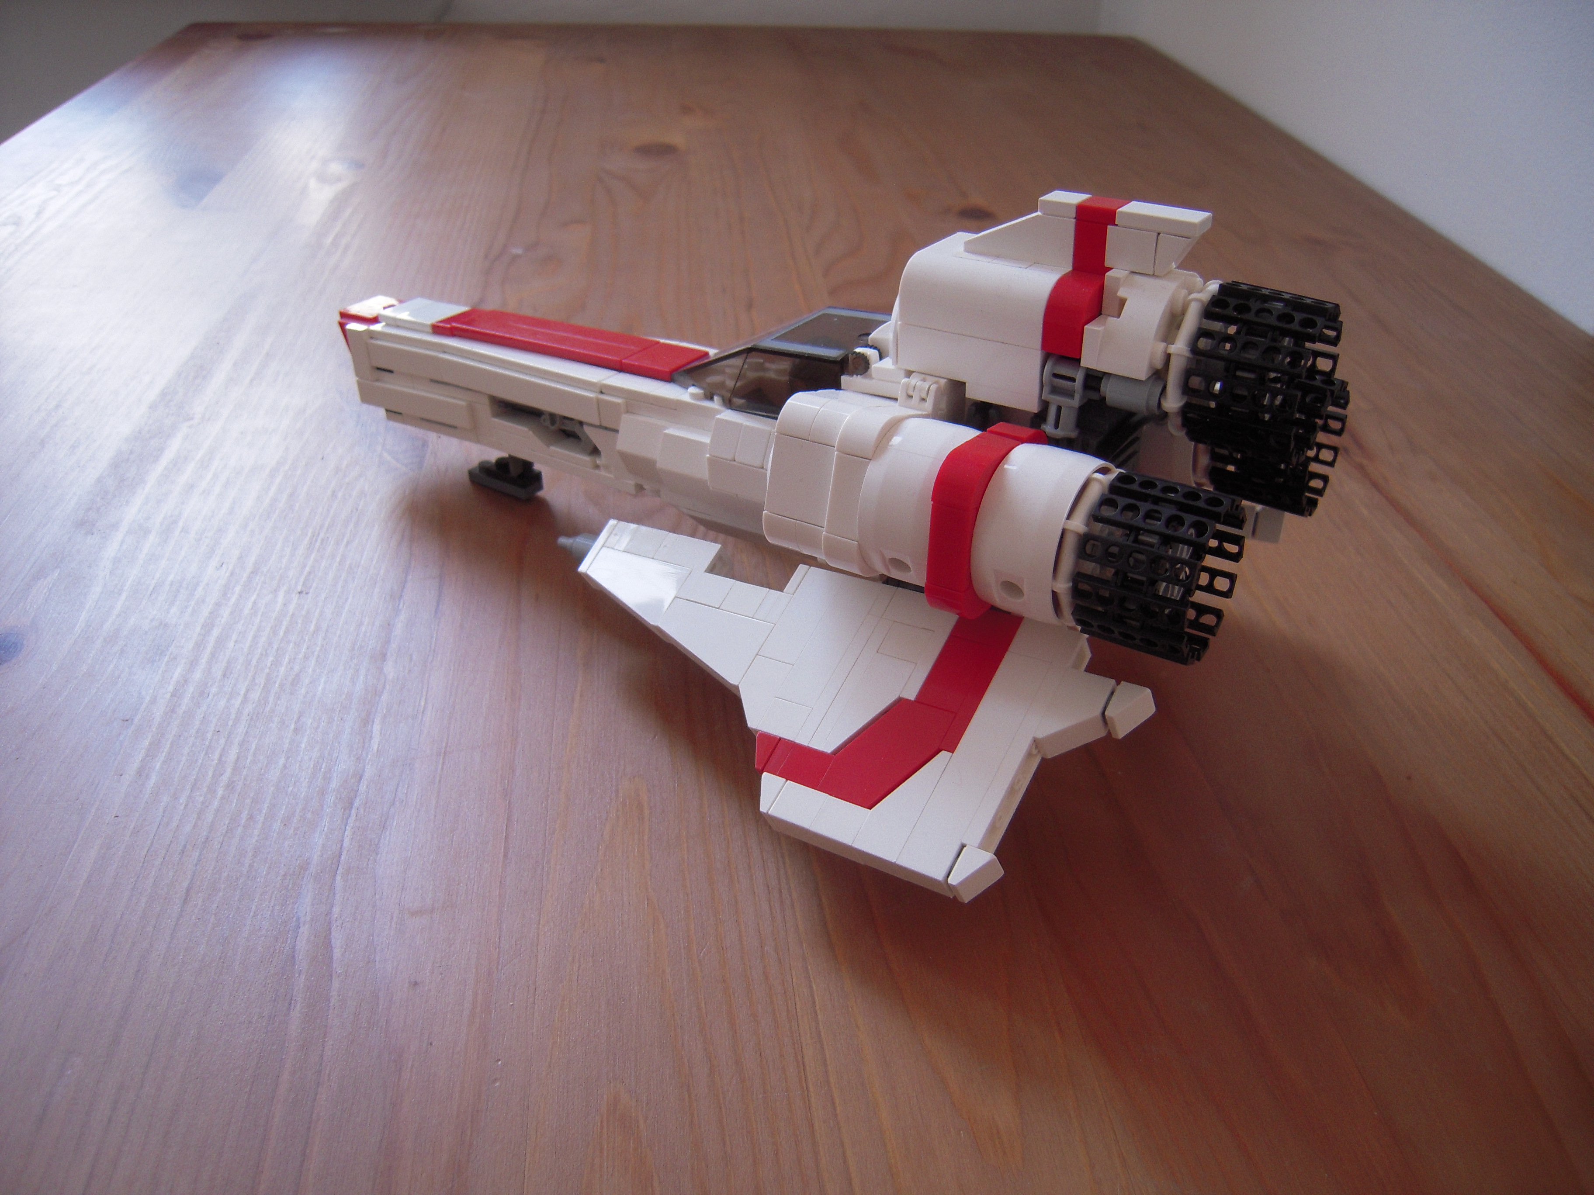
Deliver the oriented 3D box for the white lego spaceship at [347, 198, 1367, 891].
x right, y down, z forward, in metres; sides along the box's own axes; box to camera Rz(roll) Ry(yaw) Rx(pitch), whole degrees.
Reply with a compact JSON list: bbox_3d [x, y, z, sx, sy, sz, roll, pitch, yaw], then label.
[{"bbox_3d":[-0.019,-0.053,0.318,0.278,0.115,0.168,19,37,30],"label":"white lego spaceship"}]

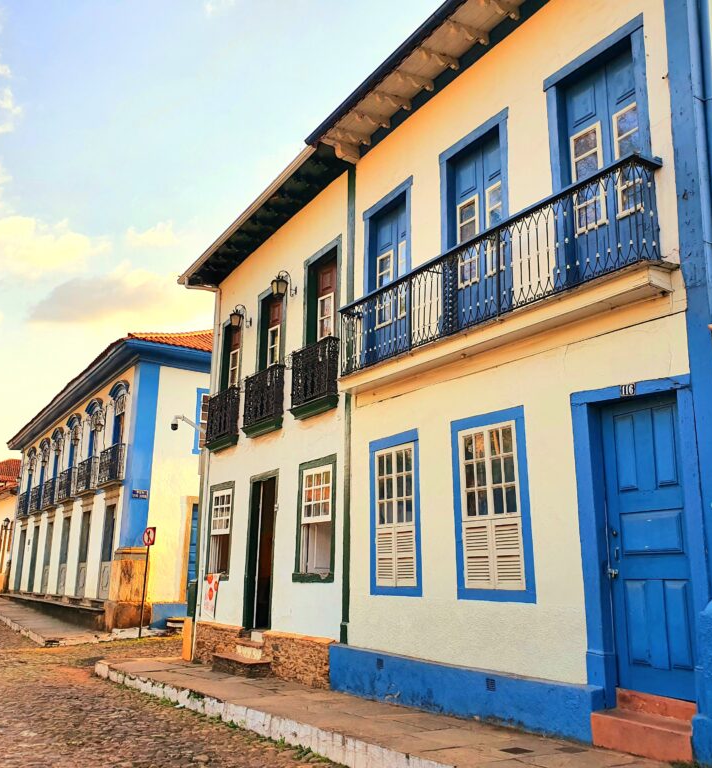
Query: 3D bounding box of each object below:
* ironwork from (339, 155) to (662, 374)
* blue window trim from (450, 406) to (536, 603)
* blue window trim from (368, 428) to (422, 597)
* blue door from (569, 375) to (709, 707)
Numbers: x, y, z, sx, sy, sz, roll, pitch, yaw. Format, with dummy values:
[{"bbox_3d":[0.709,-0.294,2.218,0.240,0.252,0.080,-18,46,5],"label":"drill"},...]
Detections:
[{"bbox_3d":[1.212,-1.029,8.704,0.370,0.959,5.145,7,-14,-30],"label":"ironwork"},{"bbox_3d":[1.445,1.297,8.203,0.120,1.967,1.215,7,-14,-30],"label":"blue window trim"},{"bbox_3d":[0.495,1.652,9.766,0.120,2.000,1.150,7,-14,-30],"label":"blue window trim"},{"bbox_3d":[2.442,1.330,6.554,0.200,2.720,1.297,7,-14,-30],"label":"blue door"}]

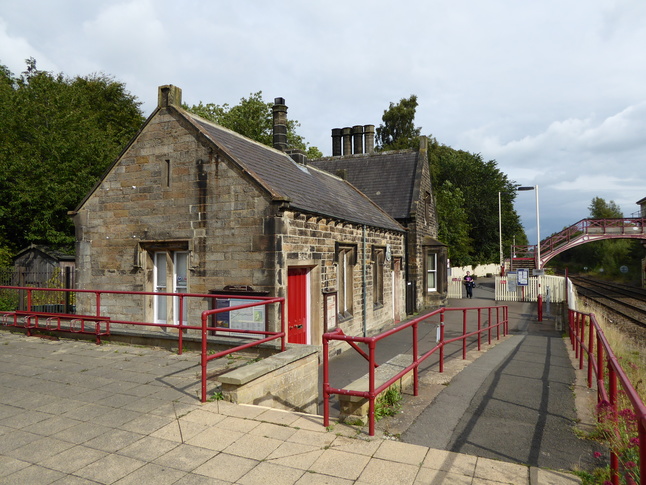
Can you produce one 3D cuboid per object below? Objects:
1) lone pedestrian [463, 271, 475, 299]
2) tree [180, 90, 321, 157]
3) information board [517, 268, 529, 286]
[{"bbox_3d":[8.700,2.513,26.563,0.600,1.630,0.400,-1,-2,21],"label":"lone pedestrian"},{"bbox_3d":[-5.320,-3.708,32.896,10.500,14.680,10.500,-1,-2,23],"label":"tree"},{"bbox_3d":[10.990,1.924,24.604,0.690,0.990,0.080,-1,-2,23],"label":"information board"}]

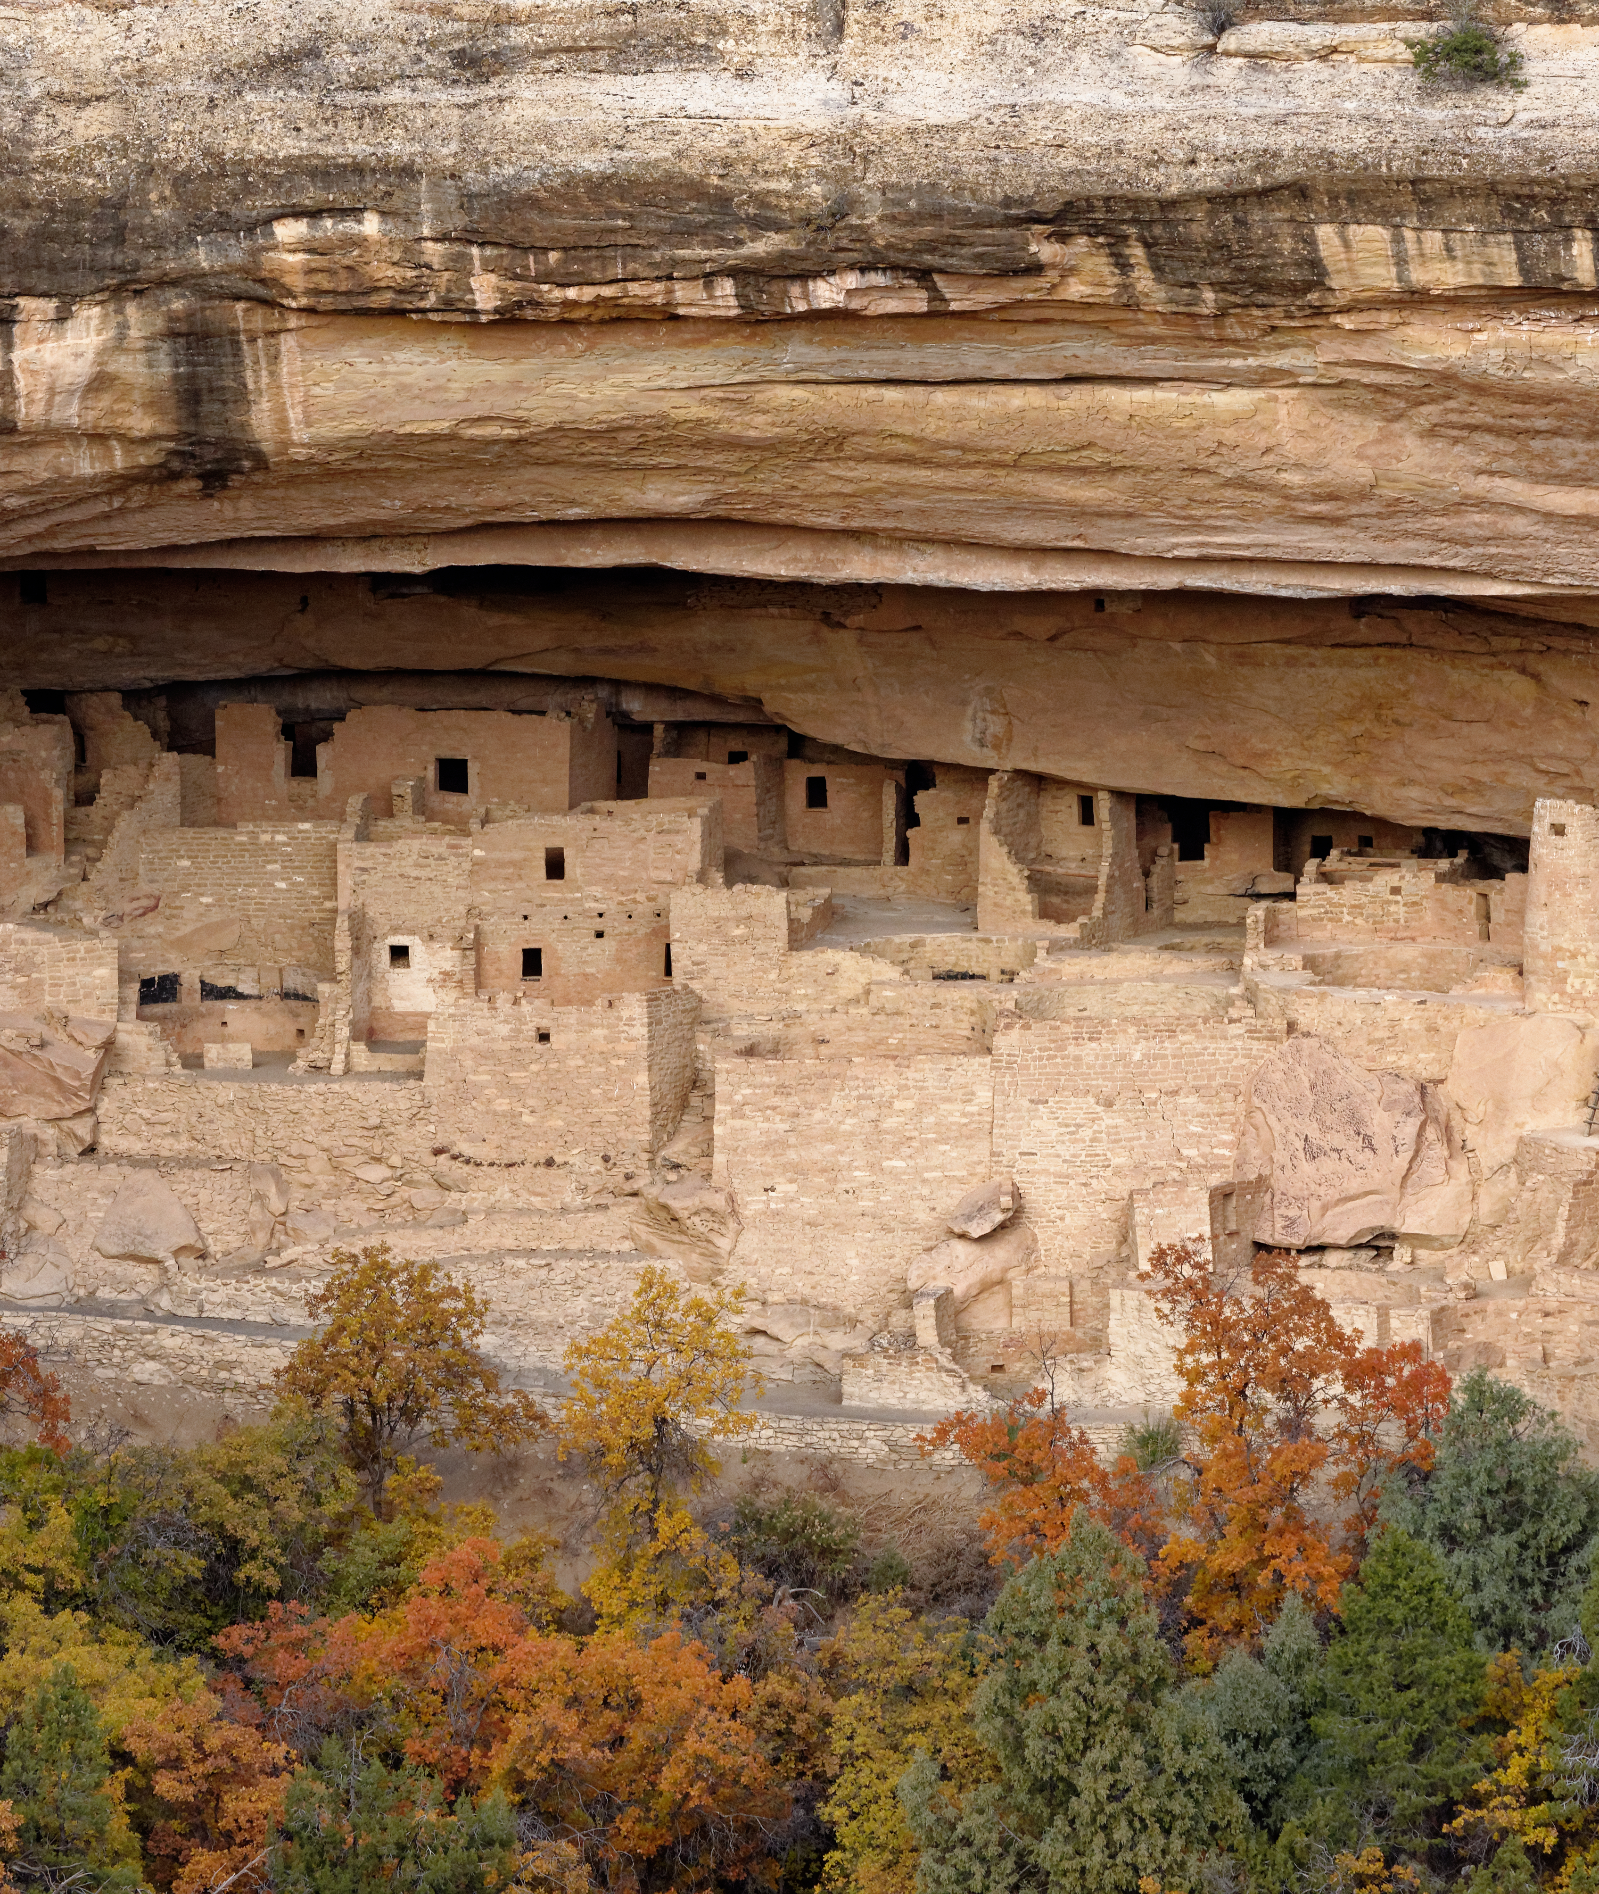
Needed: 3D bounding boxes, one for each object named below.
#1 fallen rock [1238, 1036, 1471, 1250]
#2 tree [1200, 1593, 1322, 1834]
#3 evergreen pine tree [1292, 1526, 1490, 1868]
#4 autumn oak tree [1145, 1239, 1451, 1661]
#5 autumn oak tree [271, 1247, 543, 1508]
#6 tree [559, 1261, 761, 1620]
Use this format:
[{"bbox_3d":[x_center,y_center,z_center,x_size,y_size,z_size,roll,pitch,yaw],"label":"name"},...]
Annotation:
[{"bbox_3d":[12.704,4.455,315.000,5.310,4.760,3.940,0,8,0],"label":"fallen rock"},{"bbox_3d":[9.870,16.445,295.312,2.610,5.140,2.660,0,8,0],"label":"tree"},{"bbox_3d":[12.651,15.917,294.328,4.070,7.160,3.940,0,8,0],"label":"evergreen pine tree"},{"bbox_3d":[10.854,10.929,300.234,6.710,8.970,5.710,0,8,0],"label":"autumn oak tree"},{"bbox_3d":[-8.651,9.606,304.172,5.910,5.950,5.410,0,8,0],"label":"autumn oak tree"},{"bbox_3d":[-3.108,10.952,302.203,4.420,7.740,4.130,0,8,0],"label":"tree"}]

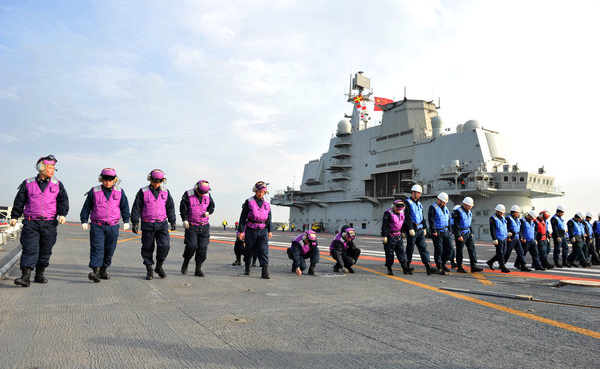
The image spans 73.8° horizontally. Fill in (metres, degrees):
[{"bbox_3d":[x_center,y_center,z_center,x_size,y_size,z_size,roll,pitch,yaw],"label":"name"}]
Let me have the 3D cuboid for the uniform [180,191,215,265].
[{"bbox_3d":[-1.826,0.776,7.126,0.560,1.312,0.420,5,-7,-28],"label":"uniform"}]

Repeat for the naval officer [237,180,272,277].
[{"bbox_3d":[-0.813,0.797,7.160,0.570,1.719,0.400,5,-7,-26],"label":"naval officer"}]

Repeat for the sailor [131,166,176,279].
[{"bbox_3d":[-2.395,0.635,6.598,0.680,1.785,0.450,5,-7,-29],"label":"sailor"}]

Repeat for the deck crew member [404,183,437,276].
[{"bbox_3d":[2.472,0.904,8.200,0.580,1.840,0.520,6,-7,-31],"label":"deck crew member"}]

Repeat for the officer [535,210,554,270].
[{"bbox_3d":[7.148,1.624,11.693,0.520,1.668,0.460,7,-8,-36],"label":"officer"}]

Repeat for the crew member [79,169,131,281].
[{"bbox_3d":[-2.977,0.600,6.150,0.650,1.727,0.470,5,-7,-27],"label":"crew member"}]

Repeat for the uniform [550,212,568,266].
[{"bbox_3d":[7.542,1.610,11.687,0.520,1.493,0.400,6,-7,-33],"label":"uniform"}]

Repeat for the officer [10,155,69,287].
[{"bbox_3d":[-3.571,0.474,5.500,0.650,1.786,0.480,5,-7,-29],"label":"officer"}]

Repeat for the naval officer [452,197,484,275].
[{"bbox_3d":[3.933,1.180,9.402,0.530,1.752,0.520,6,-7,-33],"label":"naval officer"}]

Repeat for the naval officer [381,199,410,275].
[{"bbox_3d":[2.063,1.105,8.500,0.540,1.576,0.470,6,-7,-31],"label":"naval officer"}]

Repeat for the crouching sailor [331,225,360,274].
[{"bbox_3d":[0.959,1.347,8.345,0.640,0.964,0.560,-4,-9,45],"label":"crouching sailor"}]

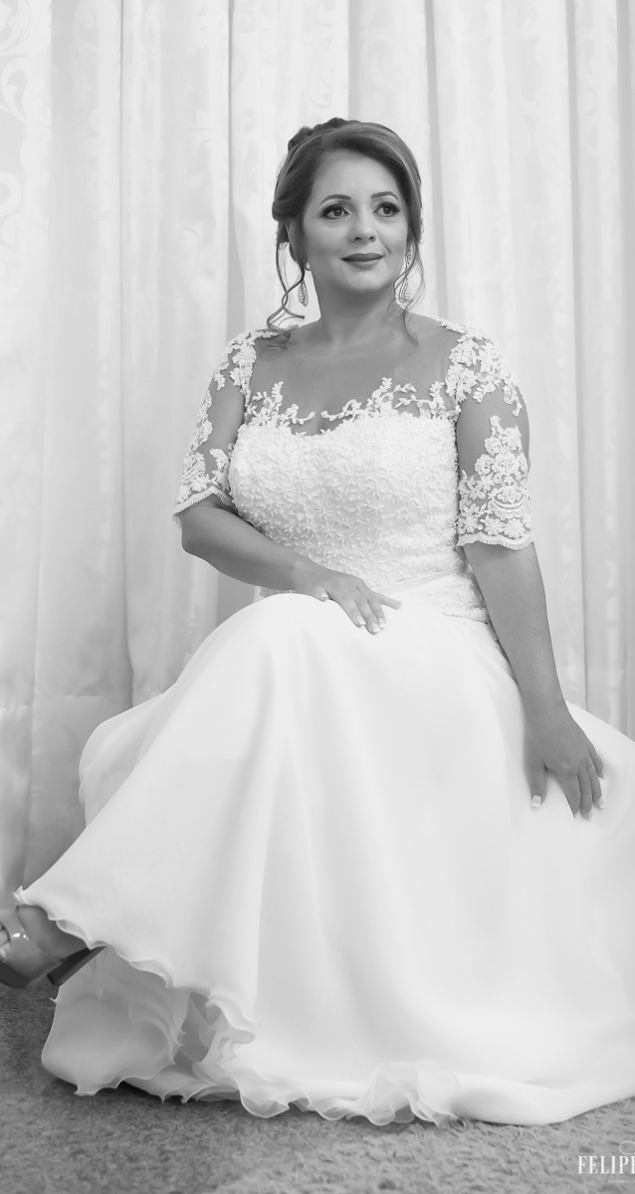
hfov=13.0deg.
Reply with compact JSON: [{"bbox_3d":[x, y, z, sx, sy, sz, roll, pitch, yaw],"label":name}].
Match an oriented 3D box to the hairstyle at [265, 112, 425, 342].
[{"bbox_3d":[0.039,-0.478,3.600,0.195,0.275,0.235,-3,3,-18],"label":"hairstyle"}]

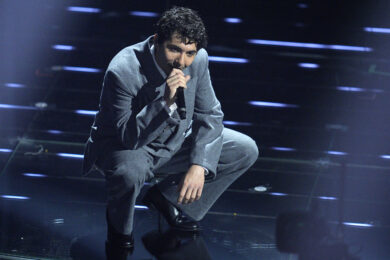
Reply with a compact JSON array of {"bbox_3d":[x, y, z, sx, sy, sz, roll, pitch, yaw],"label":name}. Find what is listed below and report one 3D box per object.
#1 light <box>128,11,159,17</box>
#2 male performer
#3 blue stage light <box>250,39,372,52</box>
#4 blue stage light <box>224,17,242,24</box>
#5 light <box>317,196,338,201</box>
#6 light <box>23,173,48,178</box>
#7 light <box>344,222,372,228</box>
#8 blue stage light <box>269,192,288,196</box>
[{"bbox_3d":[-0.237,-0.536,19.949,0.137,0.025,0.030,5,22,12],"label":"light"},{"bbox_3d":[-0.135,-0.078,17.454,0.660,1.020,0.680,-12,25,-28],"label":"male performer"},{"bbox_3d":[0.517,-0.382,19.566,0.575,0.025,0.030,5,22,12],"label":"blue stage light"},{"bbox_3d":[0.176,-0.502,19.864,0.080,0.025,0.030,5,22,12],"label":"blue stage light"},{"bbox_3d":[0.548,0.283,17.920,0.088,0.025,0.030,4,22,11],"label":"light"},{"bbox_3d":[-0.668,0.191,18.149,0.108,0.025,0.030,4,22,11],"label":"light"},{"bbox_3d":[0.662,0.389,17.658,0.120,0.025,0.030,4,22,11],"label":"light"},{"bbox_3d":[0.346,0.267,17.959,0.080,0.025,0.030,4,22,11],"label":"blue stage light"}]

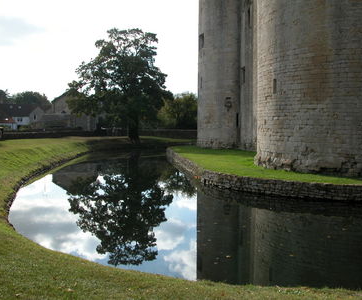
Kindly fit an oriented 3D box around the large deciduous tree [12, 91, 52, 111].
[{"bbox_3d":[-49.910,-13.020,135.000,13.300,13.000,12.500,0,4,0],"label":"large deciduous tree"}]

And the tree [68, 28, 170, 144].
[{"bbox_3d":[-6.080,-6.280,40.000,10.200,11.400,10.000,0,4,0],"label":"tree"}]

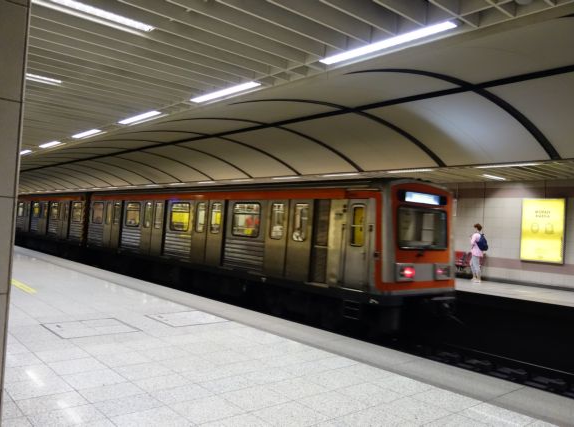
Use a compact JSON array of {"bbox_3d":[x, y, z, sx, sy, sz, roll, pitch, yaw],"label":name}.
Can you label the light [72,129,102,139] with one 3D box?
[{"bbox_3d":[-4.369,-1.754,10.839,0.150,0.080,1.500,4,-2,-41],"label":"light"}]

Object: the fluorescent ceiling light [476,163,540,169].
[{"bbox_3d":[5.307,-1.183,12.120,0.150,0.080,1.500,4,-2,-41],"label":"fluorescent ceiling light"}]

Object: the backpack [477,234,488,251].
[{"bbox_3d":[6.019,0.897,15.251,0.230,0.480,0.310,2,-2,33],"label":"backpack"}]

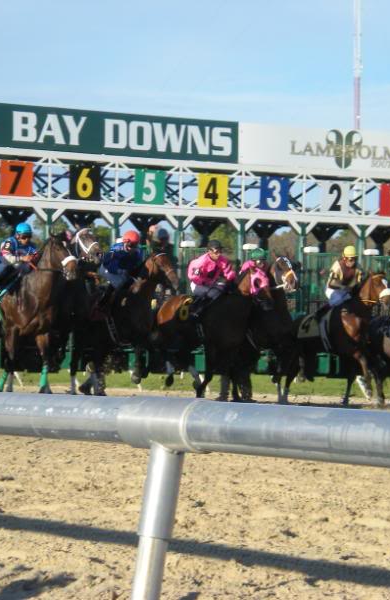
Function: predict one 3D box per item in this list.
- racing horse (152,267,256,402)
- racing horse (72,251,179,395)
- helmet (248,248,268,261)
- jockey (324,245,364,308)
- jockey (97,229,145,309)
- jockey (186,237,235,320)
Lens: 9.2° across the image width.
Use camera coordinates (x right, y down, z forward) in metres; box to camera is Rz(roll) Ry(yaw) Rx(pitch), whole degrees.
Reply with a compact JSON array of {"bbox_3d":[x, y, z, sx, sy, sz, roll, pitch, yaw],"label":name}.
[{"bbox_3d":[0.210,0.450,35.400,0.620,2.030,2.500,0,0,-29],"label":"racing horse"},{"bbox_3d":[-1.034,0.330,35.300,0.620,2.050,2.500,0,0,-29],"label":"racing horse"},{"bbox_3d":[0.937,-0.673,36.100,0.220,0.180,0.280,0,0,-27],"label":"helmet"},{"bbox_3d":[2.219,-0.303,36.300,0.480,1.040,0.700,0,0,-24],"label":"jockey"},{"bbox_3d":[-1.086,-0.453,34.900,0.550,1.050,0.700,0,-1,-32],"label":"jockey"},{"bbox_3d":[0.238,-0.302,35.400,0.500,1.120,0.760,0,0,-28],"label":"jockey"}]

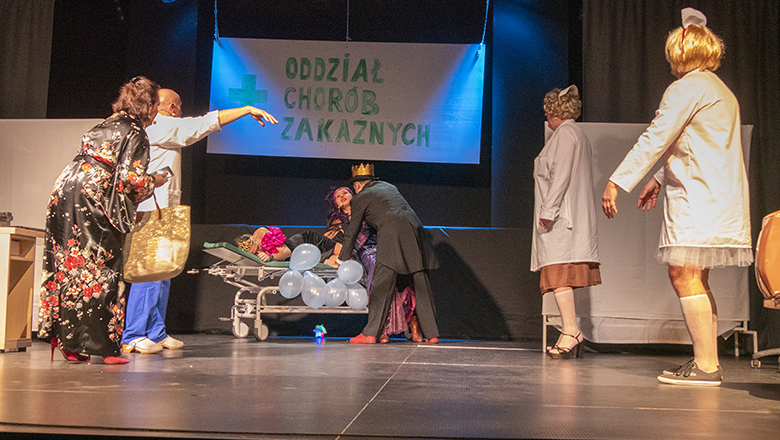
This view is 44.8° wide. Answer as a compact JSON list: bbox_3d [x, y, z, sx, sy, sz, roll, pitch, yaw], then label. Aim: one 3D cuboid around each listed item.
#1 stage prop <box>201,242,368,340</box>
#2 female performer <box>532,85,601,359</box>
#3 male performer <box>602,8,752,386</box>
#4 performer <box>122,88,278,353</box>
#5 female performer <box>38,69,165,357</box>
[{"bbox_3d":[-0.535,0.581,7.739,1.850,0.760,0.680,2,-3,-22],"label":"stage prop"},{"bbox_3d":[1.167,0.013,6.245,0.440,1.790,0.520,0,-3,10],"label":"female performer"},{"bbox_3d":[1.491,-0.120,4.918,0.680,1.930,0.620,-1,-3,31],"label":"male performer"},{"bbox_3d":[-1.263,0.001,6.344,0.920,1.760,0.580,2,-3,-28],"label":"performer"},{"bbox_3d":[-1.674,0.003,5.592,0.700,1.670,0.580,2,-3,-25],"label":"female performer"}]

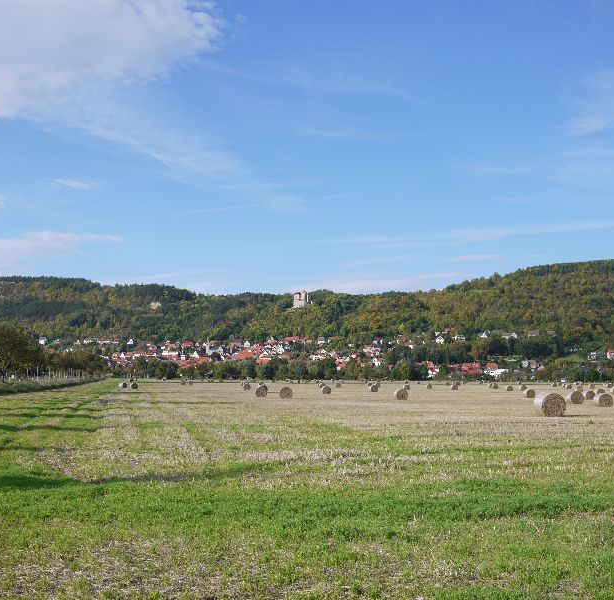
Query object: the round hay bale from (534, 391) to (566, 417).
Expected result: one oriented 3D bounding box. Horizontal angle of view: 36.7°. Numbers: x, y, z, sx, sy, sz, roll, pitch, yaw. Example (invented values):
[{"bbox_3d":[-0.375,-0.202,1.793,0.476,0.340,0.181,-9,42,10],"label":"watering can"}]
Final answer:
[{"bbox_3d":[13.320,5.725,50.624,1.330,1.300,1.220,1,-5,-5],"label":"round hay bale"}]

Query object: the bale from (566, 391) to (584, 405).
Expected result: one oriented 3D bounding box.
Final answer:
[{"bbox_3d":[26.942,9.807,92.690,1.330,1.300,1.220,1,-5,-4],"label":"bale"}]

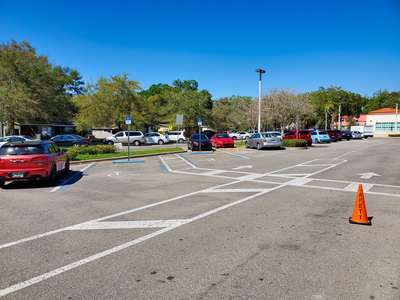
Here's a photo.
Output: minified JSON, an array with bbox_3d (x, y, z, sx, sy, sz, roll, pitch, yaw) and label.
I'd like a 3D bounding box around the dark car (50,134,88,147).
[{"bbox_3d":[-15.200,-1.197,34.992,4.750,1.450,1.830,0,4,-7],"label":"dark car"}]

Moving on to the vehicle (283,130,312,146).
[{"bbox_3d":[10.700,-1.273,33.785,1.950,1.750,4.800,0,4,-4],"label":"vehicle"}]

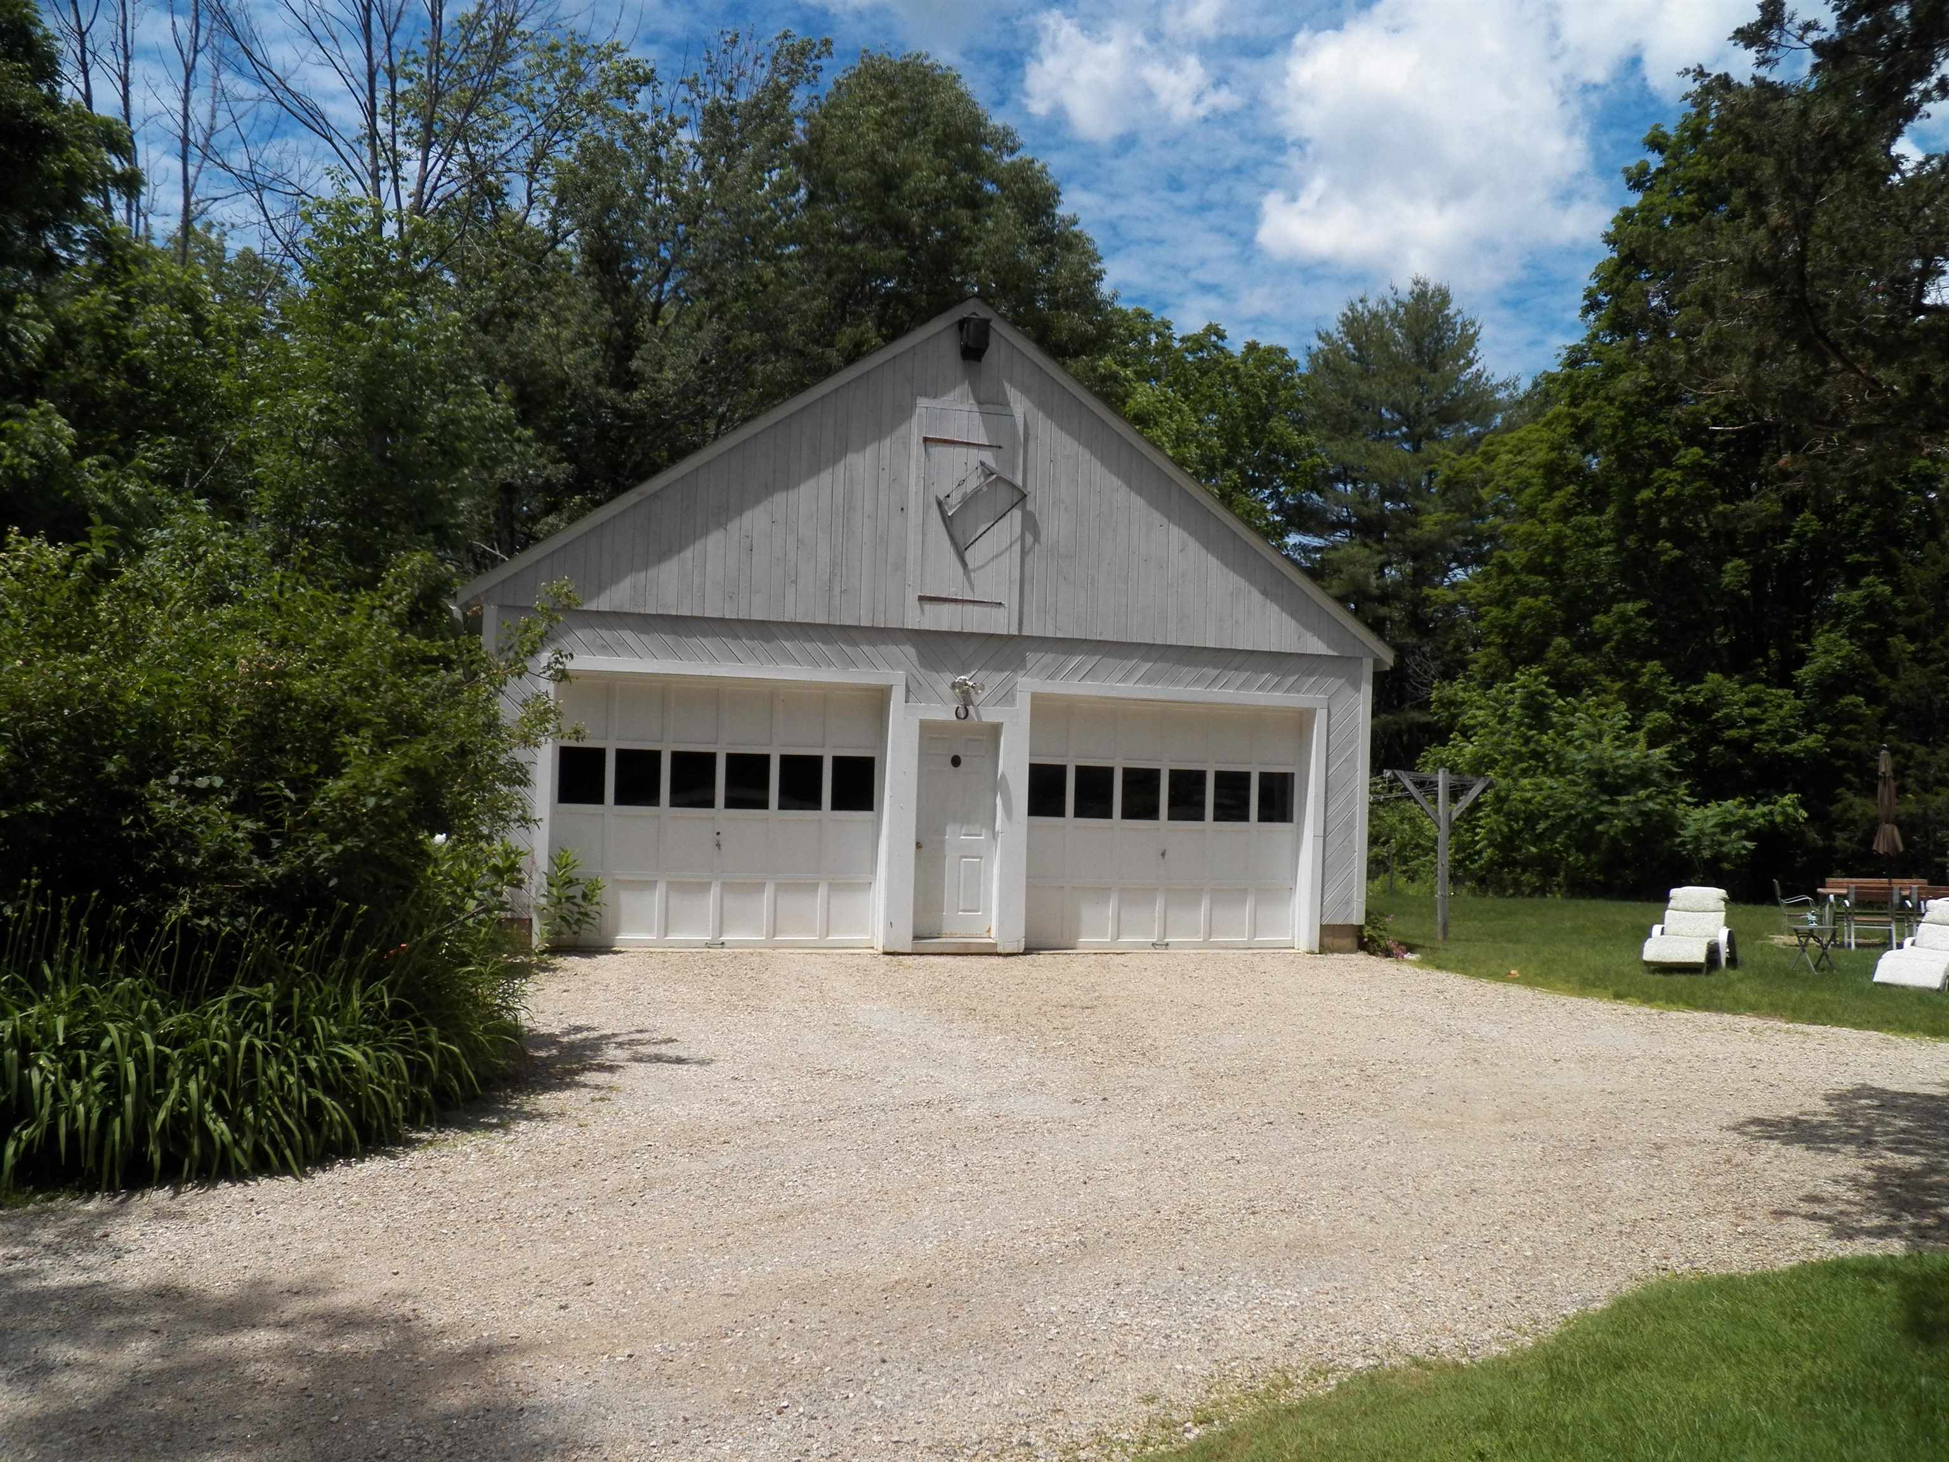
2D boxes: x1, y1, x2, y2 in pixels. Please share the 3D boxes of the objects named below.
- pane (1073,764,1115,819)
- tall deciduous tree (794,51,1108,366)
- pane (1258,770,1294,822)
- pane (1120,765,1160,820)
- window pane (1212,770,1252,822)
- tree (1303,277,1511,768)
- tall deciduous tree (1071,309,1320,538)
[{"bbox_3d":[1.168,0.602,15.288,0.404,0.511,0.030,2,-2,-16],"label":"pane"},{"bbox_3d":[-0.801,-5.525,31.150,7.500,16.020,7.500,2,-2,-2],"label":"tall deciduous tree"},{"bbox_3d":[3.035,0.673,15.838,0.404,0.511,0.030,2,-2,-16],"label":"pane"},{"bbox_3d":[1.637,0.622,15.426,0.404,0.511,0.030,2,-2,-16],"label":"pane"},{"bbox_3d":[2.575,0.656,15.702,0.404,0.511,0.030,2,-2,-16],"label":"window pane"},{"bbox_3d":[9.747,-3.711,35.855,5.800,13.370,5.800,2,-2,15],"label":"tree"},{"bbox_3d":[4.109,-2.862,30.835,6.300,11.020,6.300,2,-2,7],"label":"tall deciduous tree"}]

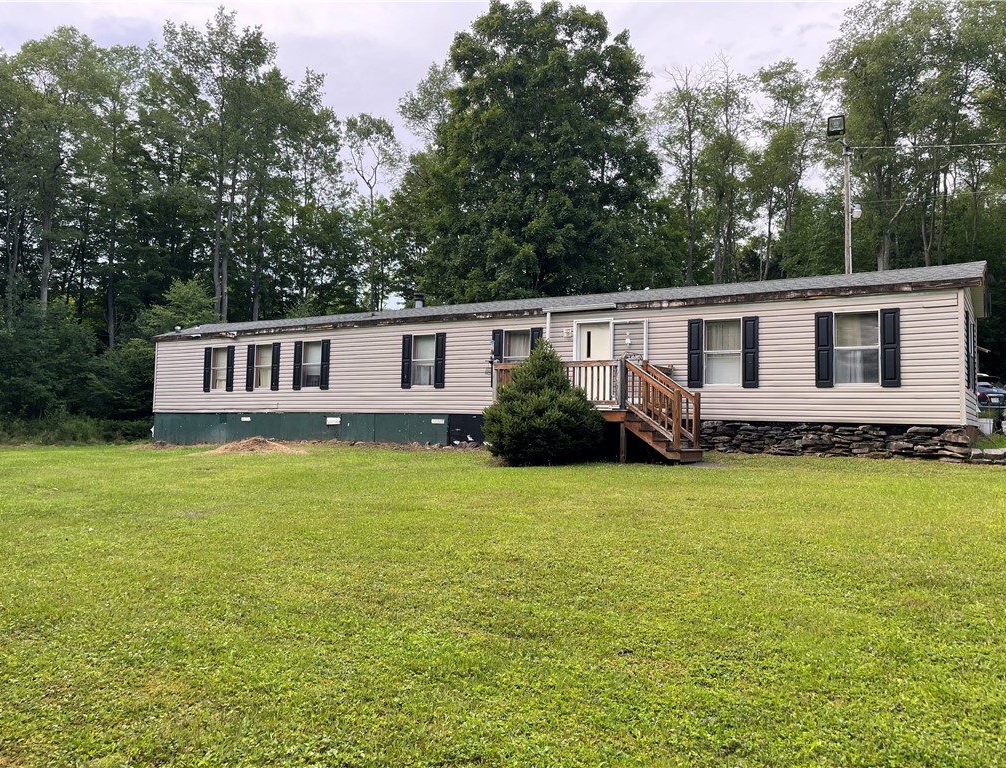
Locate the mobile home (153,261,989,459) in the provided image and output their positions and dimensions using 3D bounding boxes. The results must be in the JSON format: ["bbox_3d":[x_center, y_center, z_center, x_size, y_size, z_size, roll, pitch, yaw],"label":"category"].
[{"bbox_3d":[-0.620,-0.172,20.910,23.269,4.100,4.370,-1,-3,33],"label":"mobile home"}]

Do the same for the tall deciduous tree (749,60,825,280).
[{"bbox_3d":[14.152,-7.297,38.405,3.795,18.075,3.795,-1,-3,33],"label":"tall deciduous tree"}]

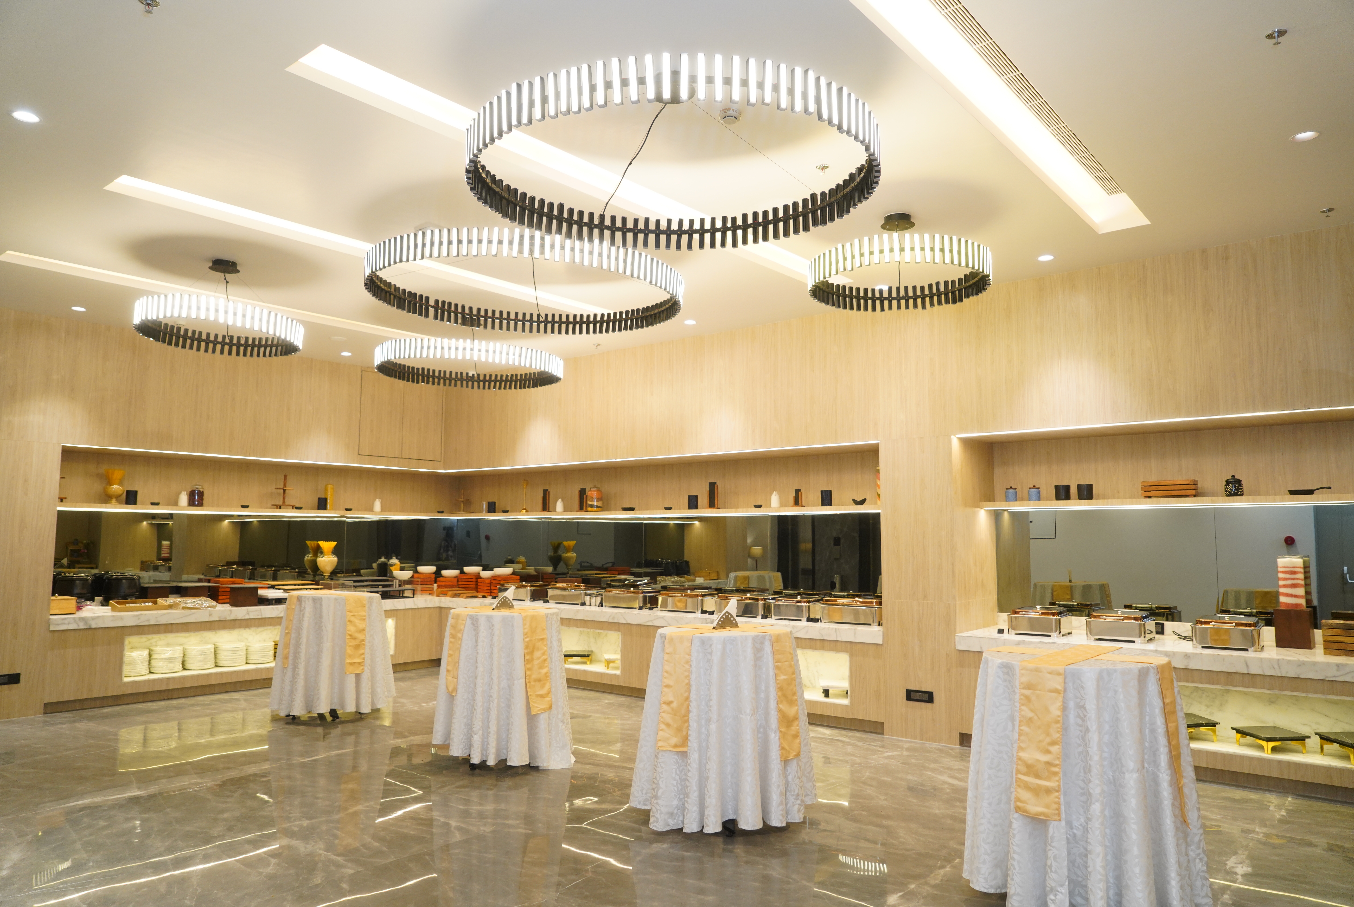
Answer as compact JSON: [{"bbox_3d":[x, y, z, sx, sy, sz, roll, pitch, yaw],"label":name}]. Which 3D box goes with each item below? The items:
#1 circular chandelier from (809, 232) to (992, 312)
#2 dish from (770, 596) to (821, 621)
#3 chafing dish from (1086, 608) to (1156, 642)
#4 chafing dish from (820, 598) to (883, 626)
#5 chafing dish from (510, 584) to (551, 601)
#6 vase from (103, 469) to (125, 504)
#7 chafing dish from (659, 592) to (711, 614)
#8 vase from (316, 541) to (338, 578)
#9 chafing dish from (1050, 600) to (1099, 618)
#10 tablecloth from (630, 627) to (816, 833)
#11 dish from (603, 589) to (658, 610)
[{"bbox_3d":[1.366,-1.089,5.568,1.090,0.170,1.090,0,-5,0],"label":"circular chandelier"},{"bbox_3d":[1.170,1.439,8.424,0.378,0.210,0.420,-4,-7,40],"label":"dish"},{"bbox_3d":[3.351,1.294,6.820,0.410,0.215,0.410,-4,-7,38],"label":"chafing dish"},{"bbox_3d":[1.633,1.401,8.041,0.540,0.220,0.420,-4,-7,40],"label":"chafing dish"},{"bbox_3d":[-1.803,1.658,10.889,0.576,0.200,0.420,-4,-7,40],"label":"chafing dish"},{"bbox_3d":[-5.815,0.344,9.307,0.190,0.367,0.190,-4,-7,40],"label":"vase"},{"bbox_3d":[0.159,1.514,9.262,0.560,0.205,0.420,-4,-7,40],"label":"chafing dish"},{"bbox_3d":[-4.222,1.296,10.916,0.255,0.475,0.255,-4,-7,38],"label":"vase"},{"bbox_3d":[3.397,1.392,7.795,0.390,0.210,0.450,-4,-7,40],"label":"chafing dish"},{"bbox_3d":[0.295,1.582,5.449,1.100,1.030,1.100,0,-5,0],"label":"tablecloth"},{"bbox_3d":[-0.470,1.567,9.802,0.560,0.205,0.390,-4,-7,38],"label":"dish"}]

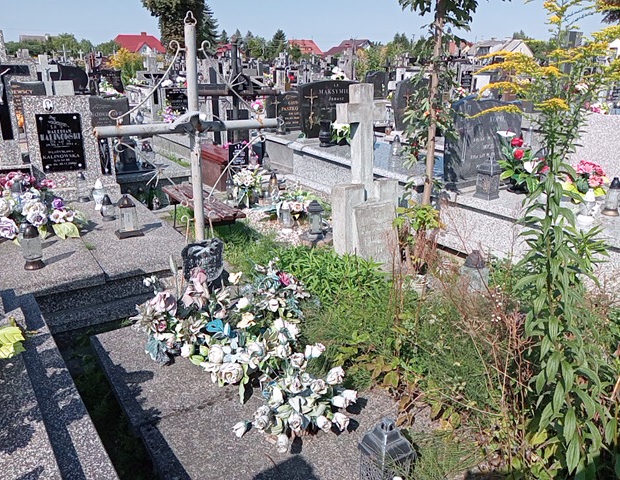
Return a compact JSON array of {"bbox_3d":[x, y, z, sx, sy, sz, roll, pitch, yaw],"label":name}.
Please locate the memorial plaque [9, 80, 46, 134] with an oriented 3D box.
[{"bbox_3d":[-3.472,-1.580,6.430,0.620,0.720,0.100,-12,21,-33],"label":"memorial plaque"}]

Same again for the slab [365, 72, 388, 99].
[{"bbox_3d":[1.878,-4.258,14.217,0.720,0.720,0.120,-12,23,-33],"label":"slab"}]

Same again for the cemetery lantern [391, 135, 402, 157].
[{"bbox_3d":[0.966,-1.058,5.769,0.120,0.235,0.120,1,19,0],"label":"cemetery lantern"}]

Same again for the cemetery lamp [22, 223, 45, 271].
[{"bbox_3d":[-1.715,0.025,3.180,0.135,0.290,0.135,-12,23,-33],"label":"cemetery lamp"}]

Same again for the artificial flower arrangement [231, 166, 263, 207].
[{"bbox_3d":[-0.635,-0.563,5.320,0.300,0.400,0.270,-12,23,-33],"label":"artificial flower arrangement"}]

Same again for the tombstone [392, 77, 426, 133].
[{"bbox_3d":[1.538,-2.042,7.749,0.670,0.770,0.100,-12,23,-33],"label":"tombstone"}]

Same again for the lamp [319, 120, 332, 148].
[{"bbox_3d":[0.185,-1.279,6.246,0.150,0.305,0.150,-12,23,-33],"label":"lamp"}]

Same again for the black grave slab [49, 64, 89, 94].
[{"bbox_3d":[-5.849,-3.869,12.276,1.050,0.690,0.120,-12,23,-33],"label":"black grave slab"}]

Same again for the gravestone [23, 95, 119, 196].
[{"bbox_3d":[-1.952,-0.755,4.238,0.660,0.840,0.210,-12,23,-33],"label":"gravestone"}]

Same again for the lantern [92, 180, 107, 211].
[{"bbox_3d":[-1.809,-0.395,4.422,0.115,0.250,0.115,-12,23,-33],"label":"lantern"}]

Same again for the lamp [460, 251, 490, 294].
[{"bbox_3d":[1.082,0.207,3.389,0.158,0.280,0.158,1,19,0],"label":"lamp"}]

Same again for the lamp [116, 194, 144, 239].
[{"bbox_3d":[-1.342,-0.186,3.812,0.160,0.285,0.150,-12,23,-33],"label":"lamp"}]

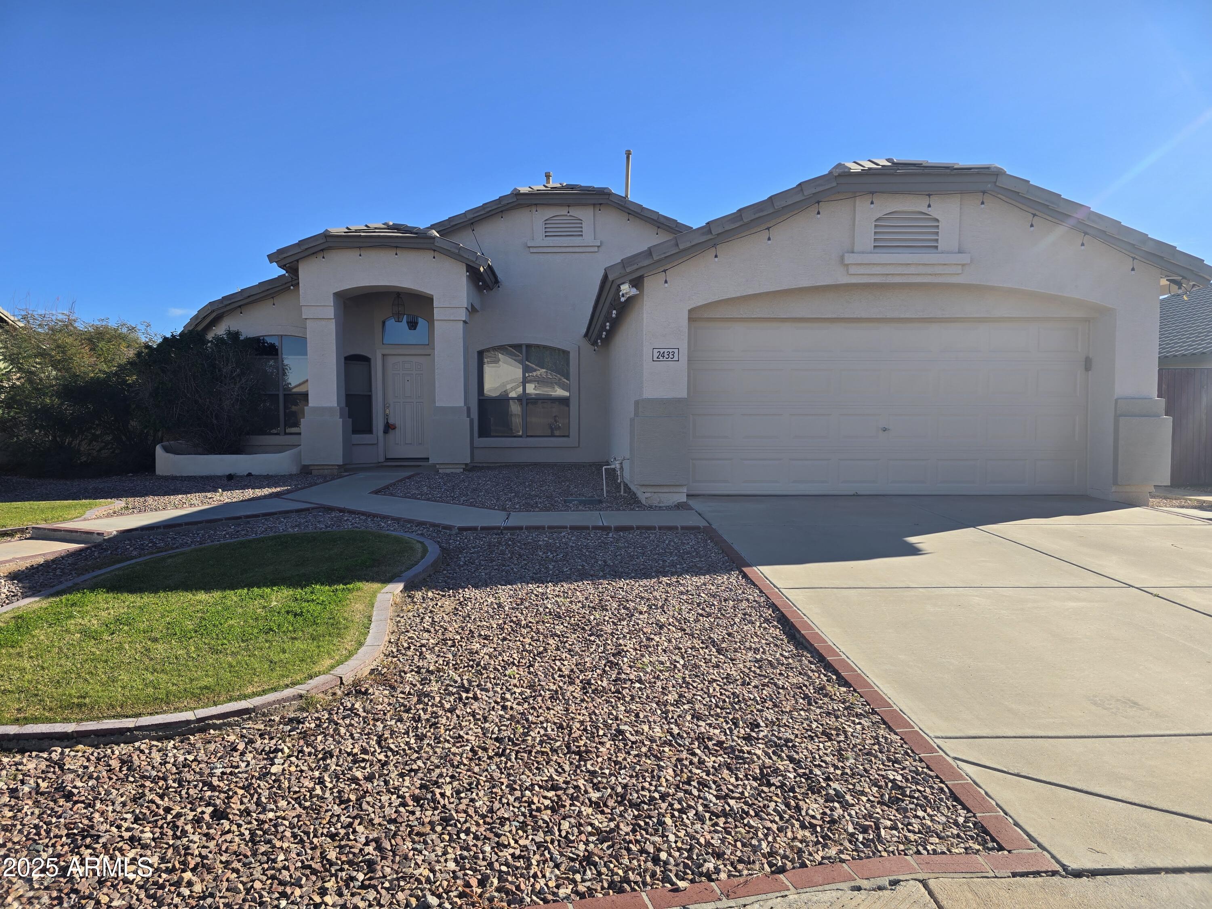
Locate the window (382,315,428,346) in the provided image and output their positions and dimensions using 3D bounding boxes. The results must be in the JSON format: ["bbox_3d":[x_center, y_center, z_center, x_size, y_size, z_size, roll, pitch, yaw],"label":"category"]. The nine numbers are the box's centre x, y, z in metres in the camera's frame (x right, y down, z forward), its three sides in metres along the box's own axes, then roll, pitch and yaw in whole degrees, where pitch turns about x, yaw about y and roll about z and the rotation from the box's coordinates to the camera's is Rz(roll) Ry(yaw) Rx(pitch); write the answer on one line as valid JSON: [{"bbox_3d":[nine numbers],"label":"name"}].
[{"bbox_3d":[-3.929,-2.439,15.799,0.940,0.610,0.100,0,3,-2],"label":"window"}]

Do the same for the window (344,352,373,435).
[{"bbox_3d":[-4.804,-1.160,15.544,0.100,1.530,0.600,2,4,42],"label":"window"}]

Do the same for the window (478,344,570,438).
[{"bbox_3d":[-1.637,-1.265,15.985,1.820,1.840,0.100,0,3,-2],"label":"window"}]

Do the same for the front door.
[{"bbox_3d":[-3.907,-0.944,15.900,0.930,2.040,0.080,0,3,-2],"label":"front door"}]

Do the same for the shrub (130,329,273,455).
[{"bbox_3d":[-6.987,-1.079,13.900,2.350,2.170,1.800,0,3,-2],"label":"shrub"}]

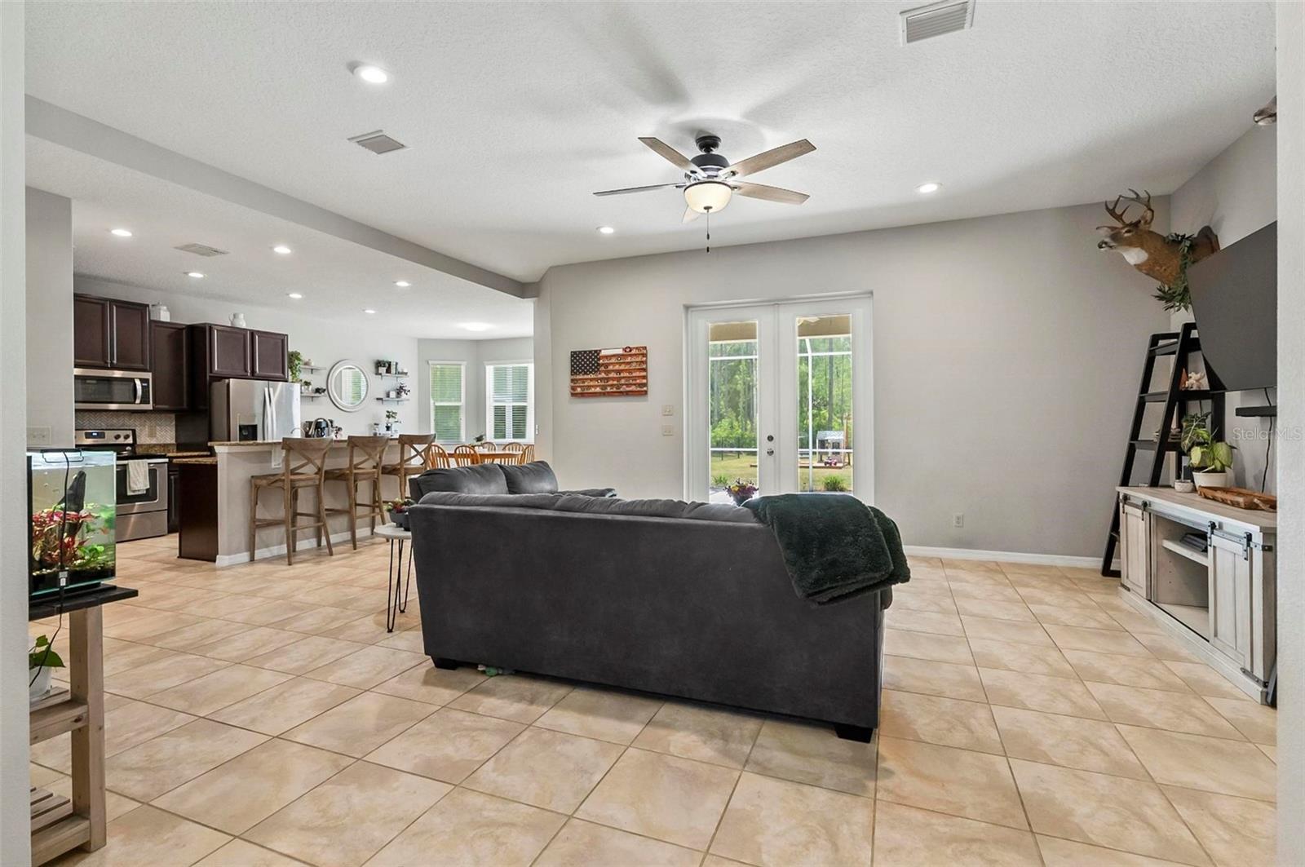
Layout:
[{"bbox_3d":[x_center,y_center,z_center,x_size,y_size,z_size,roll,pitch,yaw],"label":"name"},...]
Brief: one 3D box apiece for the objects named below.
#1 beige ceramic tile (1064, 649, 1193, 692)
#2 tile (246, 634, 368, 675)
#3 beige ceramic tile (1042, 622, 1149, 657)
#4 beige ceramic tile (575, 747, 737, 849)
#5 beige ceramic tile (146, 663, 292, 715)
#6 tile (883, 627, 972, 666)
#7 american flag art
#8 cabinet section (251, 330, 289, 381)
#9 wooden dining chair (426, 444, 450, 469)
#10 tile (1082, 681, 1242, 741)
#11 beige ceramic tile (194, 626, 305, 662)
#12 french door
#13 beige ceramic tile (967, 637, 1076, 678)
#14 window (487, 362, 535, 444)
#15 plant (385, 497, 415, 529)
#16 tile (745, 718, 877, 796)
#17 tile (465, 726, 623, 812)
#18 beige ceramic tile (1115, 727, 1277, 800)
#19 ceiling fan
[{"bbox_3d":[2.293,1.163,2.818,0.430,0.010,0.430,0,0,22],"label":"beige ceramic tile"},{"bbox_3d":[-1.773,1.143,2.990,0.418,0.010,0.415,0,0,22],"label":"tile"},{"bbox_3d":[2.358,1.109,3.094,0.418,0.010,0.415,0,0,22],"label":"beige ceramic tile"},{"bbox_3d":[0.032,1.174,1.889,0.430,0.010,0.430,0,0,22],"label":"beige ceramic tile"},{"bbox_3d":[-1.928,1.146,2.603,0.418,0.010,0.415,0,0,22],"label":"beige ceramic tile"},{"bbox_3d":[1.456,1.132,3.098,0.420,0.010,0.420,0,0,22],"label":"tile"},{"bbox_3d":[-0.502,-0.700,6.690,0.973,0.527,0.060,0,0,22],"label":"american flag art"},{"bbox_3d":[-5.331,-1.019,7.779,0.580,0.634,0.515,0,0,22],"label":"cabinet section"},{"bbox_3d":[-3.055,0.638,8.571,0.450,0.950,0.500,0,0,22],"label":"wooden dining chair"},{"bbox_3d":[2.076,1.129,2.377,0.420,0.010,0.420,0,0,22],"label":"tile"},{"bbox_3d":[-2.334,1.229,3.374,0.456,0.020,0.452,0,0,20],"label":"beige ceramic tile"},{"bbox_3d":[1.216,-0.097,5.744,1.850,2.430,0.120,0,0,22],"label":"french door"},{"bbox_3d":[1.983,1.211,3.120,0.450,0.020,0.456,0,0,23],"label":"beige ceramic tile"},{"bbox_3d":[-2.686,-0.576,10.916,1.159,1.555,0.100,0,0,22],"label":"window"},{"bbox_3d":[-1.546,0.479,3.546,0.190,0.195,0.190,0,0,22],"label":"plant"},{"bbox_3d":[0.618,1.214,2.201,0.448,0.020,0.448,0,0,23],"label":"tile"},{"bbox_3d":[-0.364,1.155,2.010,0.420,0.010,0.420,0,0,22],"label":"tile"},{"bbox_3d":[1.955,1.162,2.040,0.430,0.010,0.430,0,0,22],"label":"beige ceramic tile"},{"bbox_3d":[0.347,-1.681,3.801,1.480,0.498,1.460,0,0,0],"label":"ceiling fan"}]

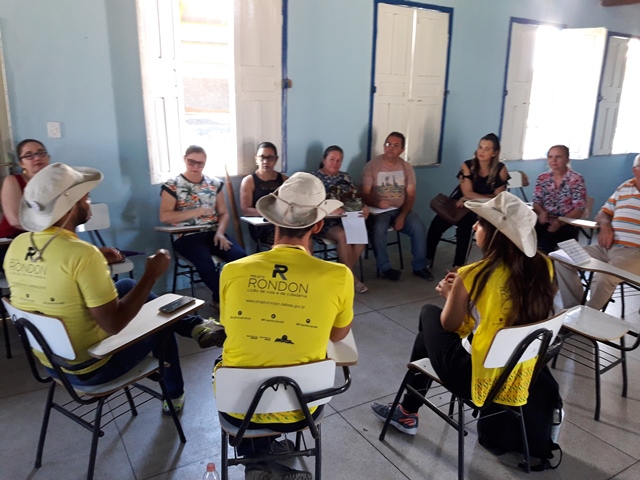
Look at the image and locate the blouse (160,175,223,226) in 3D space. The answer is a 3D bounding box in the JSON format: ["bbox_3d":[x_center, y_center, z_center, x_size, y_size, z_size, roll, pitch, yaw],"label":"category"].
[{"bbox_3d":[-1.046,-0.255,4.231,0.450,0.540,0.270,-6,17,-26],"label":"blouse"}]

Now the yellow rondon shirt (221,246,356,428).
[{"bbox_3d":[-0.106,0.325,1.828,0.450,0.620,0.340,1,14,0],"label":"yellow rondon shirt"}]

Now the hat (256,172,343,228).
[{"bbox_3d":[-0.069,-0.140,1.788,0.280,0.160,0.360,7,32,21],"label":"hat"}]

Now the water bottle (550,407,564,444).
[{"bbox_3d":[1.127,0.863,2.459,0.062,0.200,0.062,1,15,0],"label":"water bottle"}]

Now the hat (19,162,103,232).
[{"bbox_3d":[-1.002,-0.172,2.016,0.290,0.160,0.360,12,48,35],"label":"hat"}]

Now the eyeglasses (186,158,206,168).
[{"bbox_3d":[-0.913,-0.585,3.803,0.140,0.045,0.135,2,15,-20],"label":"eyeglasses"}]

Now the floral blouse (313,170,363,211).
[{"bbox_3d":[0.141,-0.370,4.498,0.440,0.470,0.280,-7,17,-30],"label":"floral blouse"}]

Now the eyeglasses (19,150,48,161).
[{"bbox_3d":[-1.708,-0.501,3.045,0.135,0.045,0.140,12,25,36],"label":"eyeglasses"}]

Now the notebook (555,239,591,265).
[{"bbox_3d":[1.489,0.071,3.036,0.190,0.050,0.200,-10,40,-37],"label":"notebook"}]

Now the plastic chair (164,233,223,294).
[{"bbox_3d":[-0.876,0.134,3.988,0.550,0.790,0.610,-7,16,-28],"label":"plastic chair"}]

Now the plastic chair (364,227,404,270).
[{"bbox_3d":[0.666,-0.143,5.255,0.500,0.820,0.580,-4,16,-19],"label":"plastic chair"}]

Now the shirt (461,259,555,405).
[{"bbox_3d":[0.769,0.378,2.133,0.410,0.580,0.280,-6,16,-25],"label":"shirt"}]

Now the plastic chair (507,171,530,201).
[{"bbox_3d":[2.454,-0.322,6.054,0.500,0.820,0.570,-8,17,-32],"label":"plastic chair"}]

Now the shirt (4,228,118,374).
[{"bbox_3d":[-1.066,0.267,2.133,0.470,0.580,0.320,9,17,27],"label":"shirt"}]

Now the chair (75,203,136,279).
[{"bbox_3d":[-1.635,0.195,3.692,0.550,0.790,0.610,-9,18,-35],"label":"chair"}]

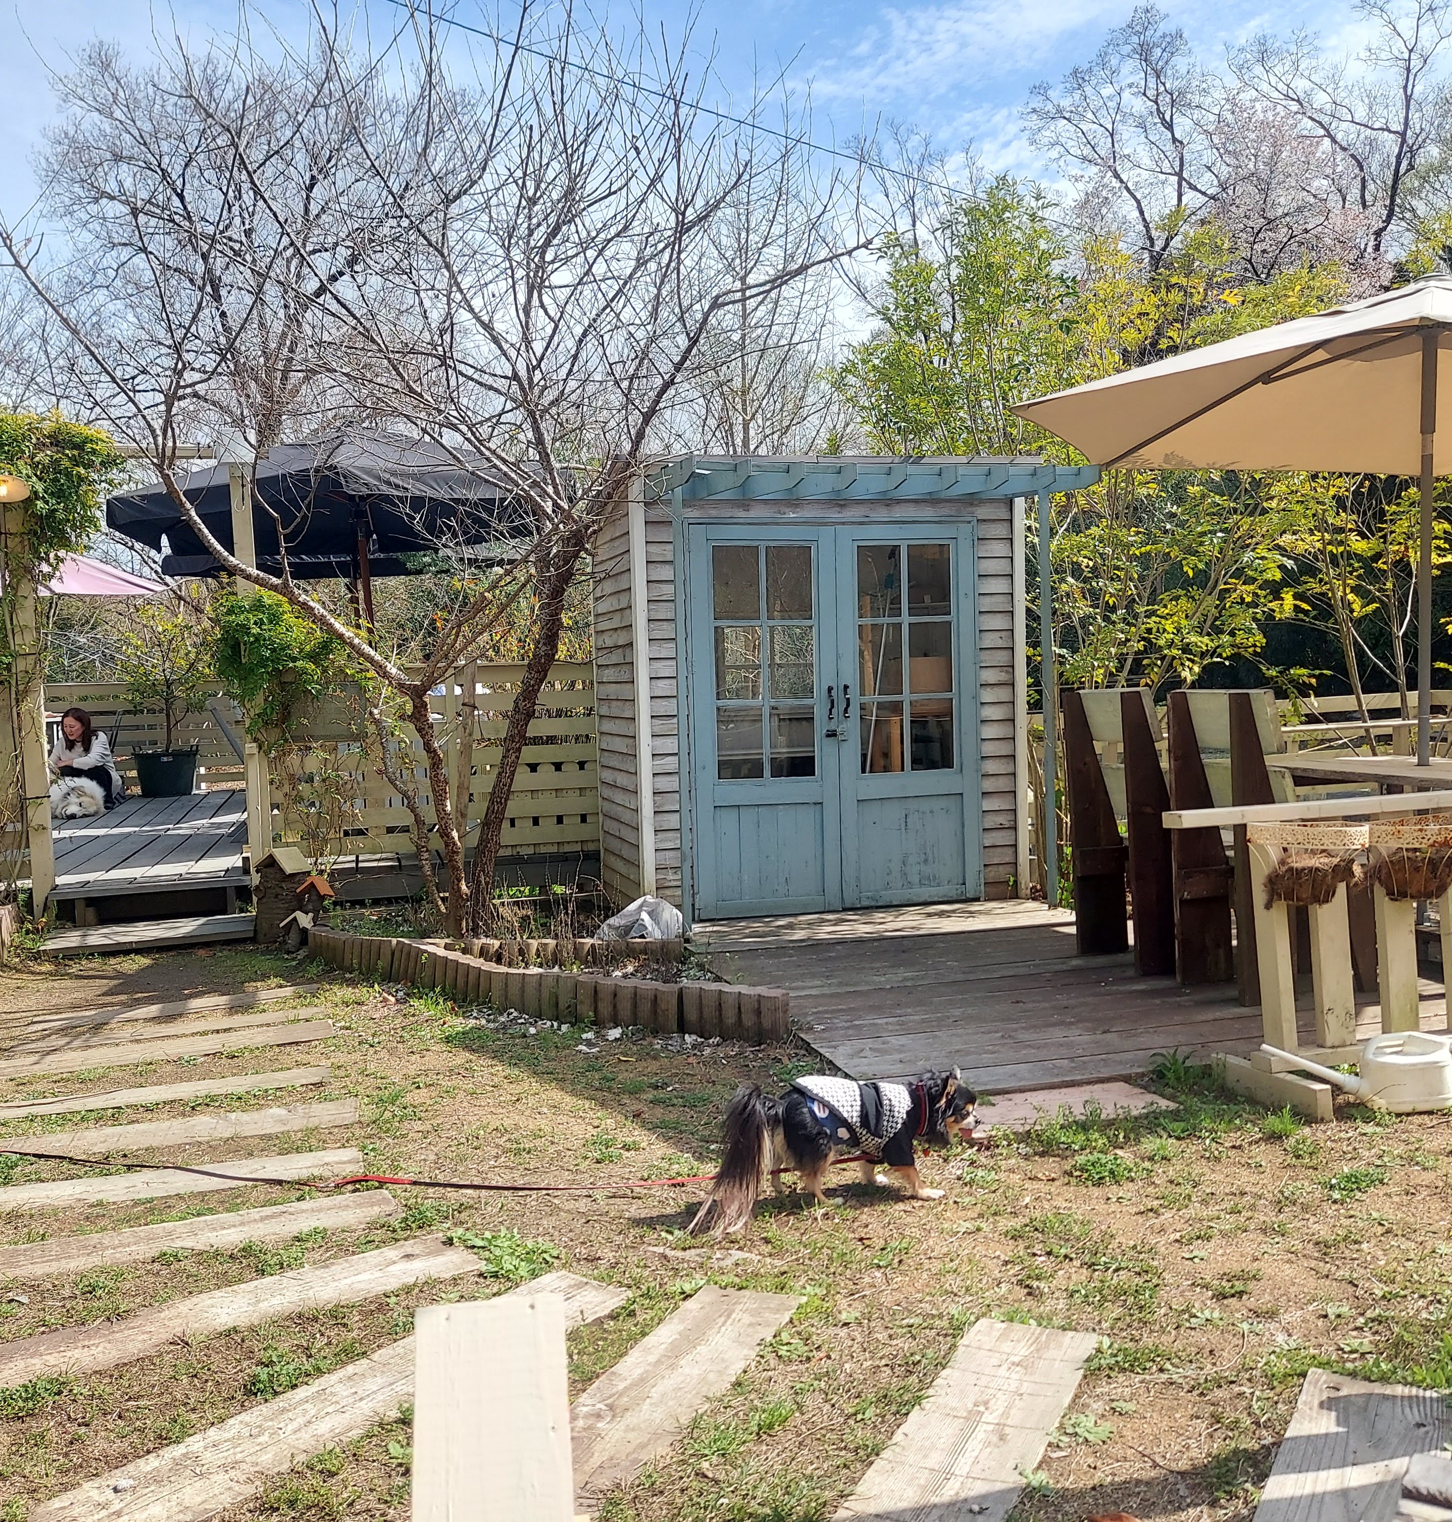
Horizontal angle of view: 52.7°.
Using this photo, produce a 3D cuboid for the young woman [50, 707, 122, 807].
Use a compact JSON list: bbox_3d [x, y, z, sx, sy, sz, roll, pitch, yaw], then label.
[{"bbox_3d":[-4.583,-0.011,10.500,0.600,0.740,0.480,-4,4,-32],"label":"young woman"}]

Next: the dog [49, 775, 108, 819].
[{"bbox_3d":[-4.408,0.242,9.950,0.400,0.300,0.580,-2,3,-12],"label":"dog"}]

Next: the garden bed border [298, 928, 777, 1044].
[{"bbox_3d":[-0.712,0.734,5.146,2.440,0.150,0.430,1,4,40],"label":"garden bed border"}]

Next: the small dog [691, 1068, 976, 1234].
[{"bbox_3d":[0.233,0.771,3.006,0.580,0.277,0.190,-2,3,-14],"label":"small dog"}]

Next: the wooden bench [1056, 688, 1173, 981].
[{"bbox_3d":[1.533,0.222,5.084,0.551,0.938,0.490,-2,3,-15],"label":"wooden bench"}]

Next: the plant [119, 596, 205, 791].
[{"bbox_3d":[-4.500,-0.513,11.700,0.700,1.600,0.700,-2,3,0],"label":"plant"}]

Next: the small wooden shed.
[{"bbox_3d":[0.441,-0.337,6.453,1.795,1.979,1.561,-2,3,-15],"label":"small wooden shed"}]

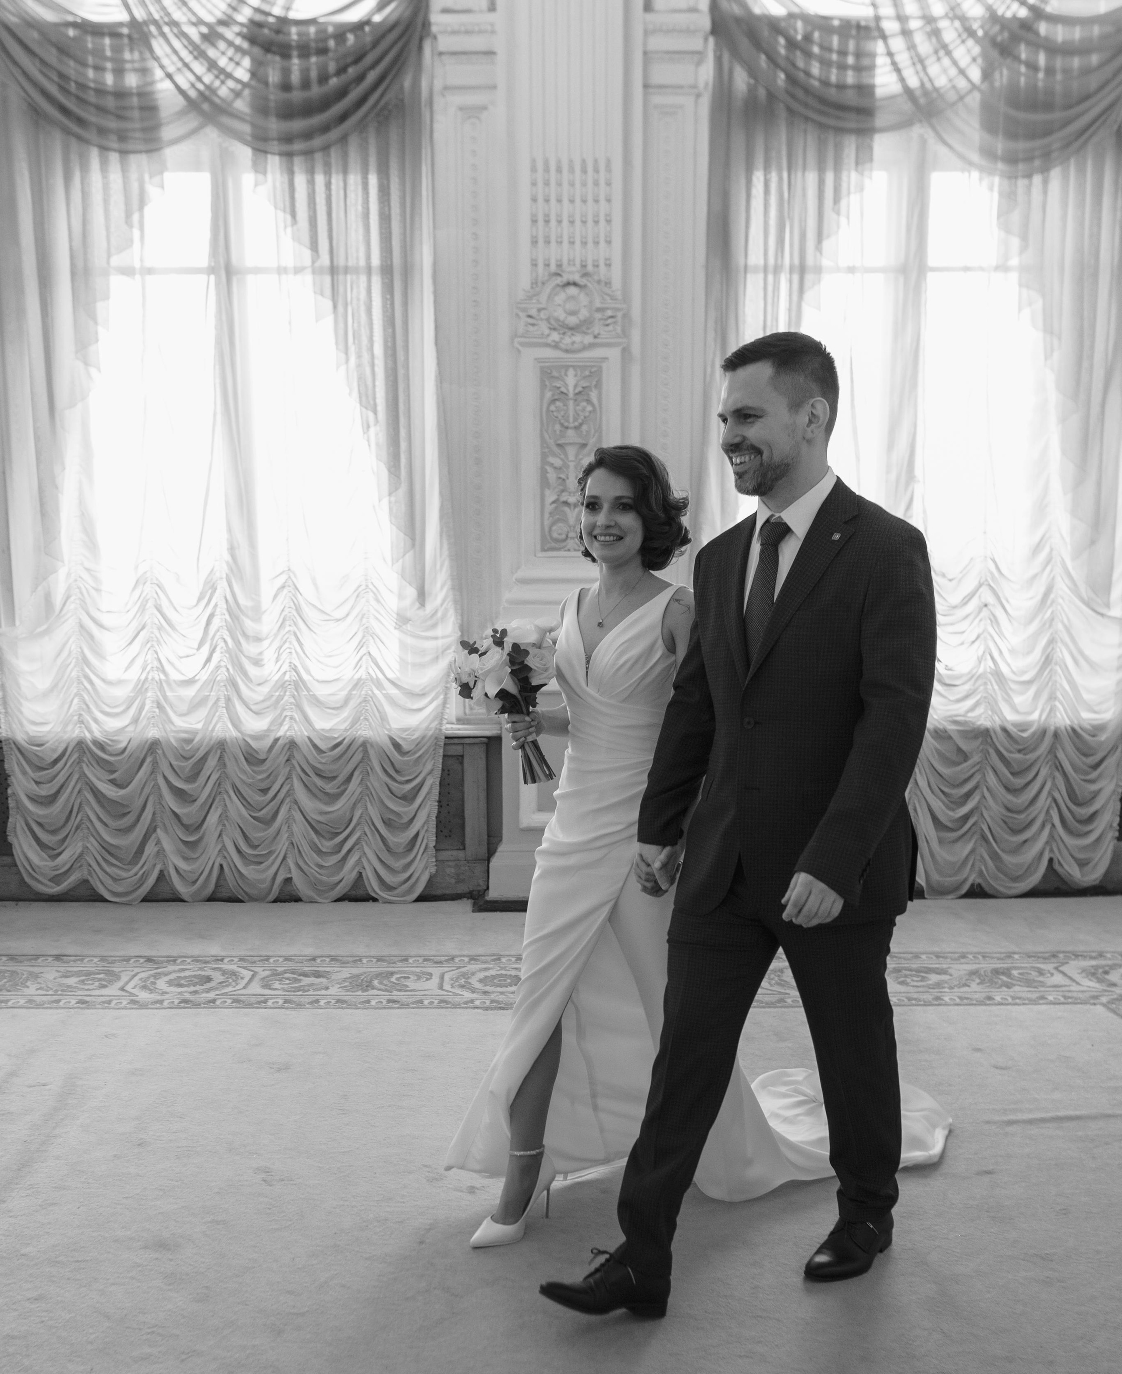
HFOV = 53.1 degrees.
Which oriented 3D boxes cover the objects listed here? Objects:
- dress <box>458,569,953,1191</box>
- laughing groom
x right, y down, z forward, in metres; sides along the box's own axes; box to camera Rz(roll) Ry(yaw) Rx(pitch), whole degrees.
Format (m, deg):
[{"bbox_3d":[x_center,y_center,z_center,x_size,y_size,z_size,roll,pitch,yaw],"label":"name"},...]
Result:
[{"bbox_3d":[0.418,0.459,2.581,1.270,1.400,0.580,-6,10,-36],"label":"dress"},{"bbox_3d":[0.343,0.295,2.100,0.750,1.850,0.560,-6,10,-36],"label":"laughing groom"}]

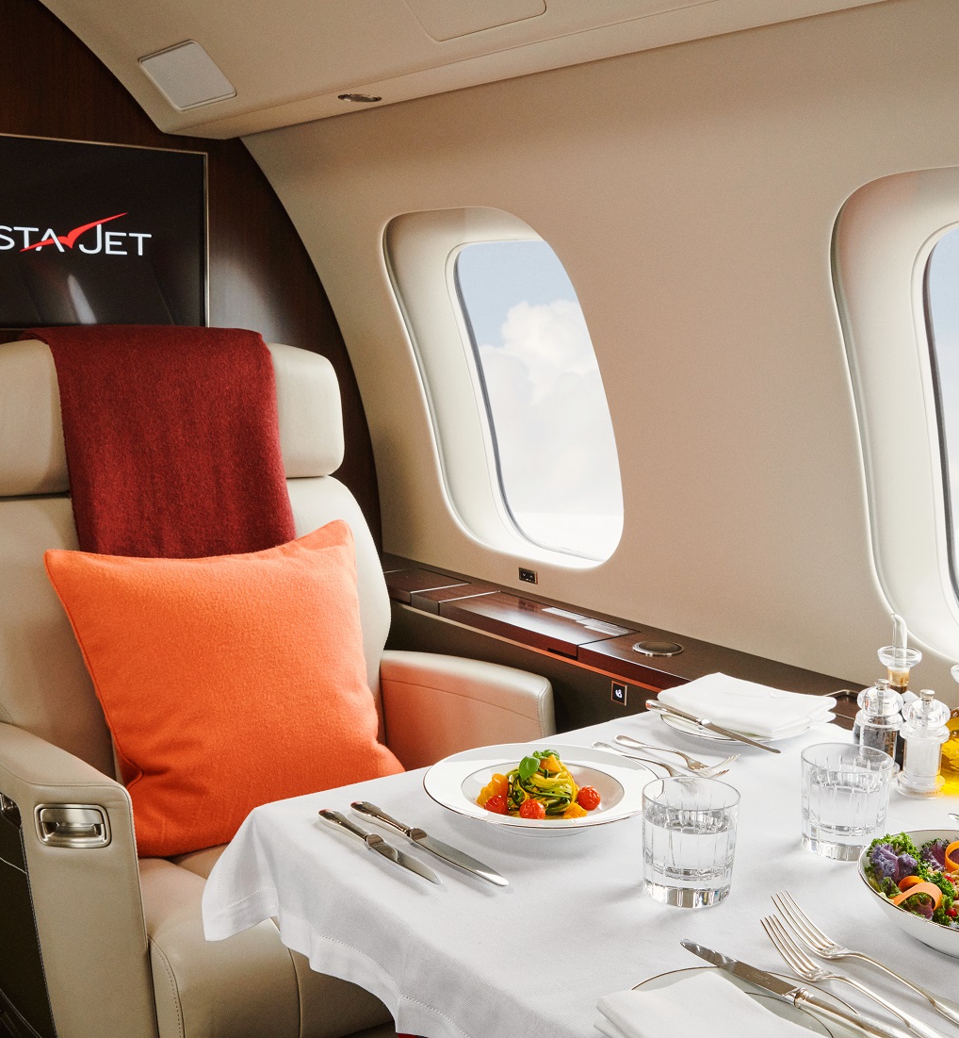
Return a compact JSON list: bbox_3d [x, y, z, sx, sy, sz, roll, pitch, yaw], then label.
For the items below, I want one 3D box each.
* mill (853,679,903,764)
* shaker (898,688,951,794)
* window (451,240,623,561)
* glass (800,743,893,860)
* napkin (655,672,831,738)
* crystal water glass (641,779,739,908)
[{"bbox_3d":[0.441,0.233,1.479,0.053,0.112,0.053,-6,12,-38],"label":"mill"},{"bbox_3d":[0.481,0.239,1.445,0.053,0.112,0.053,-6,12,-38],"label":"shaker"},{"bbox_3d":[0.113,-0.205,2.298,0.045,0.565,0.390,-28,24,-32],"label":"window"},{"bbox_3d":[0.353,0.273,1.295,0.086,0.089,0.086,1,9,0],"label":"glass"},{"bbox_3d":[0.323,0.224,1.635,0.150,0.035,0.172,-6,12,-38],"label":"napkin"},{"bbox_3d":[0.187,0.287,1.190,0.086,0.089,0.086,1,9,0],"label":"crystal water glass"}]

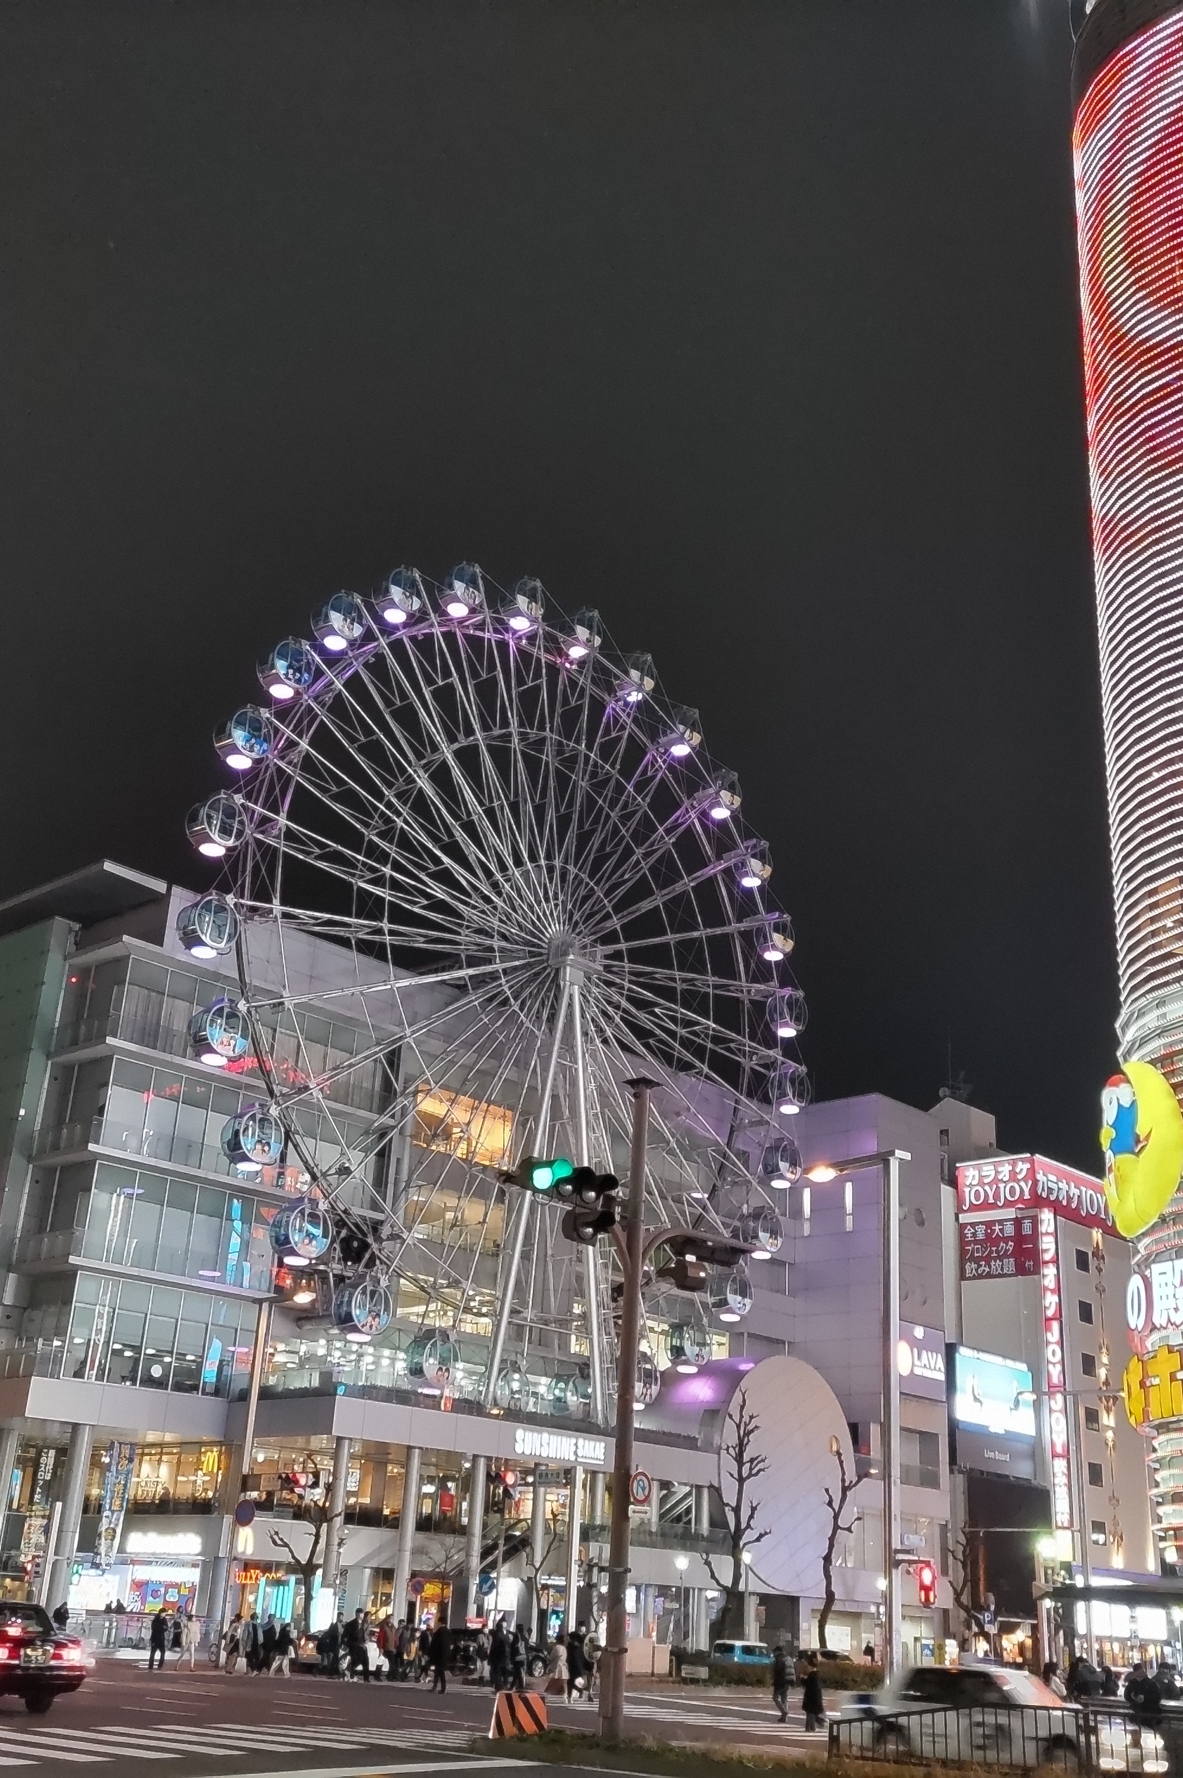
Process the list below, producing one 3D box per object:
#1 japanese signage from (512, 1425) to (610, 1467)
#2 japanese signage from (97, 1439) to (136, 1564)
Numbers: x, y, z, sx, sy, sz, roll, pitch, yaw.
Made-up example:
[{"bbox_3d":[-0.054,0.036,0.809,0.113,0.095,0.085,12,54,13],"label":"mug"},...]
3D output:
[{"bbox_3d":[-1.148,23.607,75.232,0.250,1.000,5.700,-17,-30,40],"label":"japanese signage"},{"bbox_3d":[-18.624,23.976,69.533,0.250,4.650,1.100,-17,-30,40],"label":"japanese signage"}]

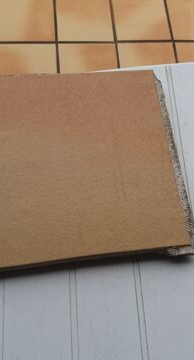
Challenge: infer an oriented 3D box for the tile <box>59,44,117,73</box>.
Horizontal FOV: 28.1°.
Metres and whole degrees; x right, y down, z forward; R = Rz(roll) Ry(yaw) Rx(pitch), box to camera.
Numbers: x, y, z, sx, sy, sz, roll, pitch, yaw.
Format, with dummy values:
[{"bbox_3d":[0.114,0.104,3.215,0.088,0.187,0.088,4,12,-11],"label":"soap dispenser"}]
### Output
[{"bbox_3d":[-0.027,-0.385,1.338,0.200,0.010,0.200,-3,68,-6],"label":"tile"}]

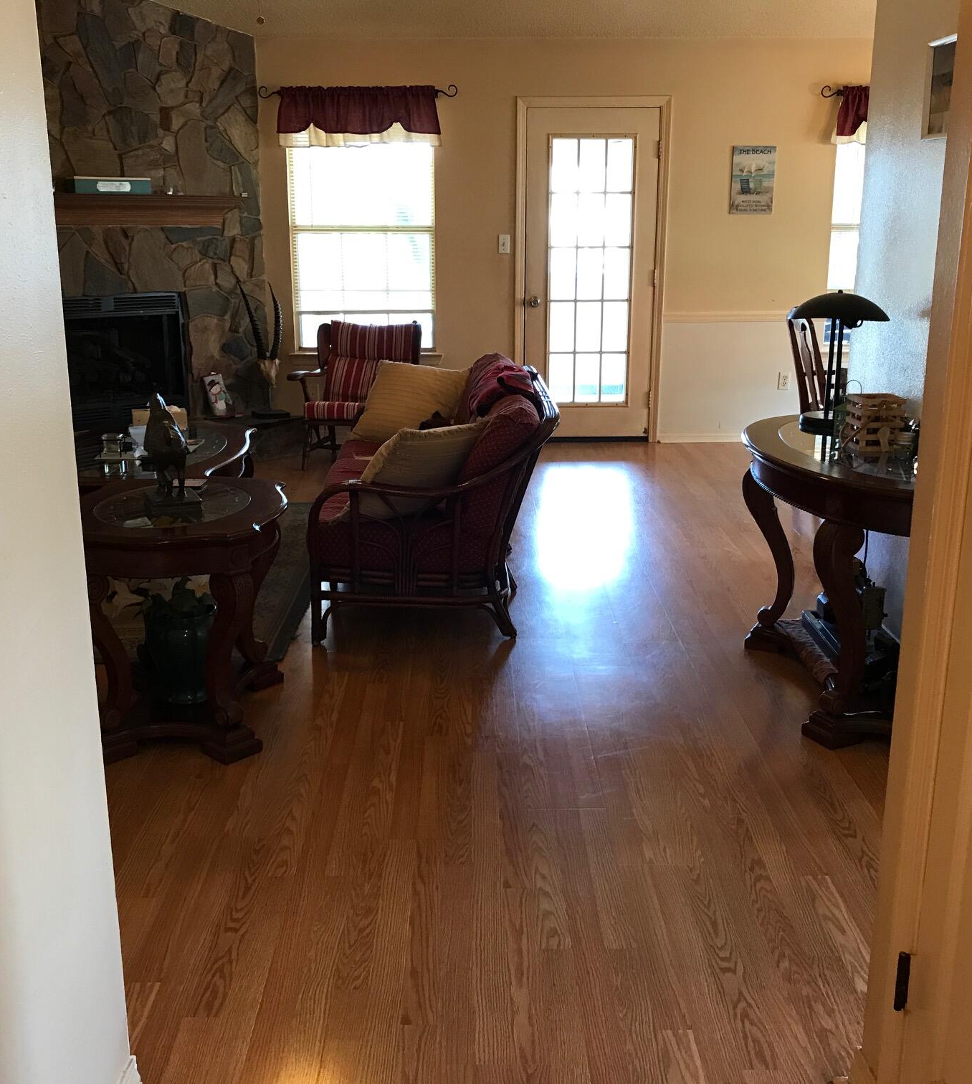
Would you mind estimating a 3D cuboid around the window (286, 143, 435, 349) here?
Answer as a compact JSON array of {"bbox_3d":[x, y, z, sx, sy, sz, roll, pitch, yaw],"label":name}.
[{"bbox_3d":[-0.780,-1.924,7.364,0.910,1.400,0.120,0,15,-1],"label":"window"}]

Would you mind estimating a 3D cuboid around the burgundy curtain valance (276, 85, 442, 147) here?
[{"bbox_3d":[-0.763,-2.584,7.083,0.985,0.345,0.100,0,15,-1],"label":"burgundy curtain valance"}]

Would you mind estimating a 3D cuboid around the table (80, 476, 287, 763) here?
[{"bbox_3d":[-0.881,0.194,3.349,0.640,0.610,0.840,0,15,-1],"label":"table"}]

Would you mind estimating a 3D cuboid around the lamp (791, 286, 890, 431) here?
[{"bbox_3d":[1.118,-0.588,3.760,0.316,0.437,0.316,0,15,-1],"label":"lamp"}]

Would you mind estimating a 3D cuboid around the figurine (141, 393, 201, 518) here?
[{"bbox_3d":[-0.876,-0.252,3.225,0.130,0.316,0.170,-9,17,-30],"label":"figurine"}]

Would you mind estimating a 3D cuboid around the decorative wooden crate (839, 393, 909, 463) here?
[{"bbox_3d":[1.145,-0.349,3.426,0.145,0.150,0.150,0,15,-1],"label":"decorative wooden crate"}]

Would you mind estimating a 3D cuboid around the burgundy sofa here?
[{"bbox_3d":[-0.183,-0.274,4.656,0.840,0.840,1.650,0,15,-1],"label":"burgundy sofa"}]

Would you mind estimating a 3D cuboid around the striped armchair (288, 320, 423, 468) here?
[{"bbox_3d":[-0.748,-0.899,7.018,0.670,0.820,0.750,3,15,9],"label":"striped armchair"}]

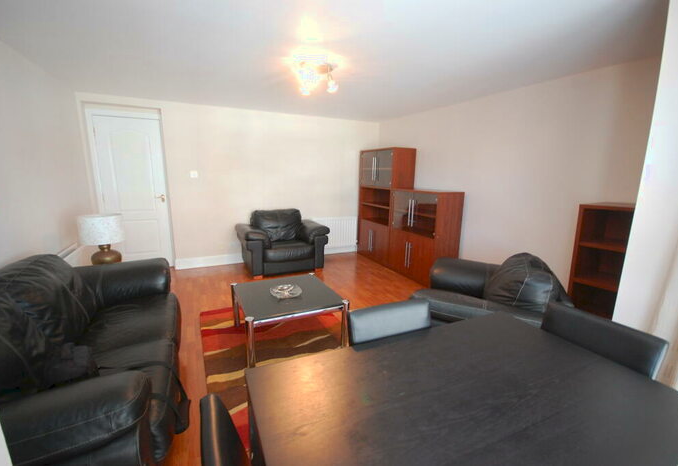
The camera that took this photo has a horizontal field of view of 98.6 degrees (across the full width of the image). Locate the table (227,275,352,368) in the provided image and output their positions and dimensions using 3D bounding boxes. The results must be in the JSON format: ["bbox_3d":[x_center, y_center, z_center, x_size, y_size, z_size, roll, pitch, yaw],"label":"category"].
[{"bbox_3d":[-0.438,0.699,2.450,0.750,0.415,0.730,-5,13,-25],"label":"table"}]

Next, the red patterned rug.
[{"bbox_3d":[-0.430,0.921,2.365,1.200,0.016,1.750,-5,13,-27],"label":"red patterned rug"}]

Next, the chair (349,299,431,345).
[{"bbox_3d":[0.323,0.757,1.177,0.430,0.850,0.500,-4,13,-23],"label":"chair"}]

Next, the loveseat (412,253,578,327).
[{"bbox_3d":[1.136,0.548,2.246,0.900,0.850,1.150,7,13,25],"label":"loveseat"}]

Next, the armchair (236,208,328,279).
[{"bbox_3d":[-0.835,0.086,4.291,1.160,0.850,0.860,-4,13,-24],"label":"armchair"}]

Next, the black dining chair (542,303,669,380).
[{"bbox_3d":[0.846,0.771,1.153,0.500,0.850,0.430,-6,14,-29],"label":"black dining chair"}]

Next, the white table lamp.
[{"bbox_3d":[-2.238,0.079,2.757,0.310,0.510,0.310,-5,13,-27],"label":"white table lamp"}]

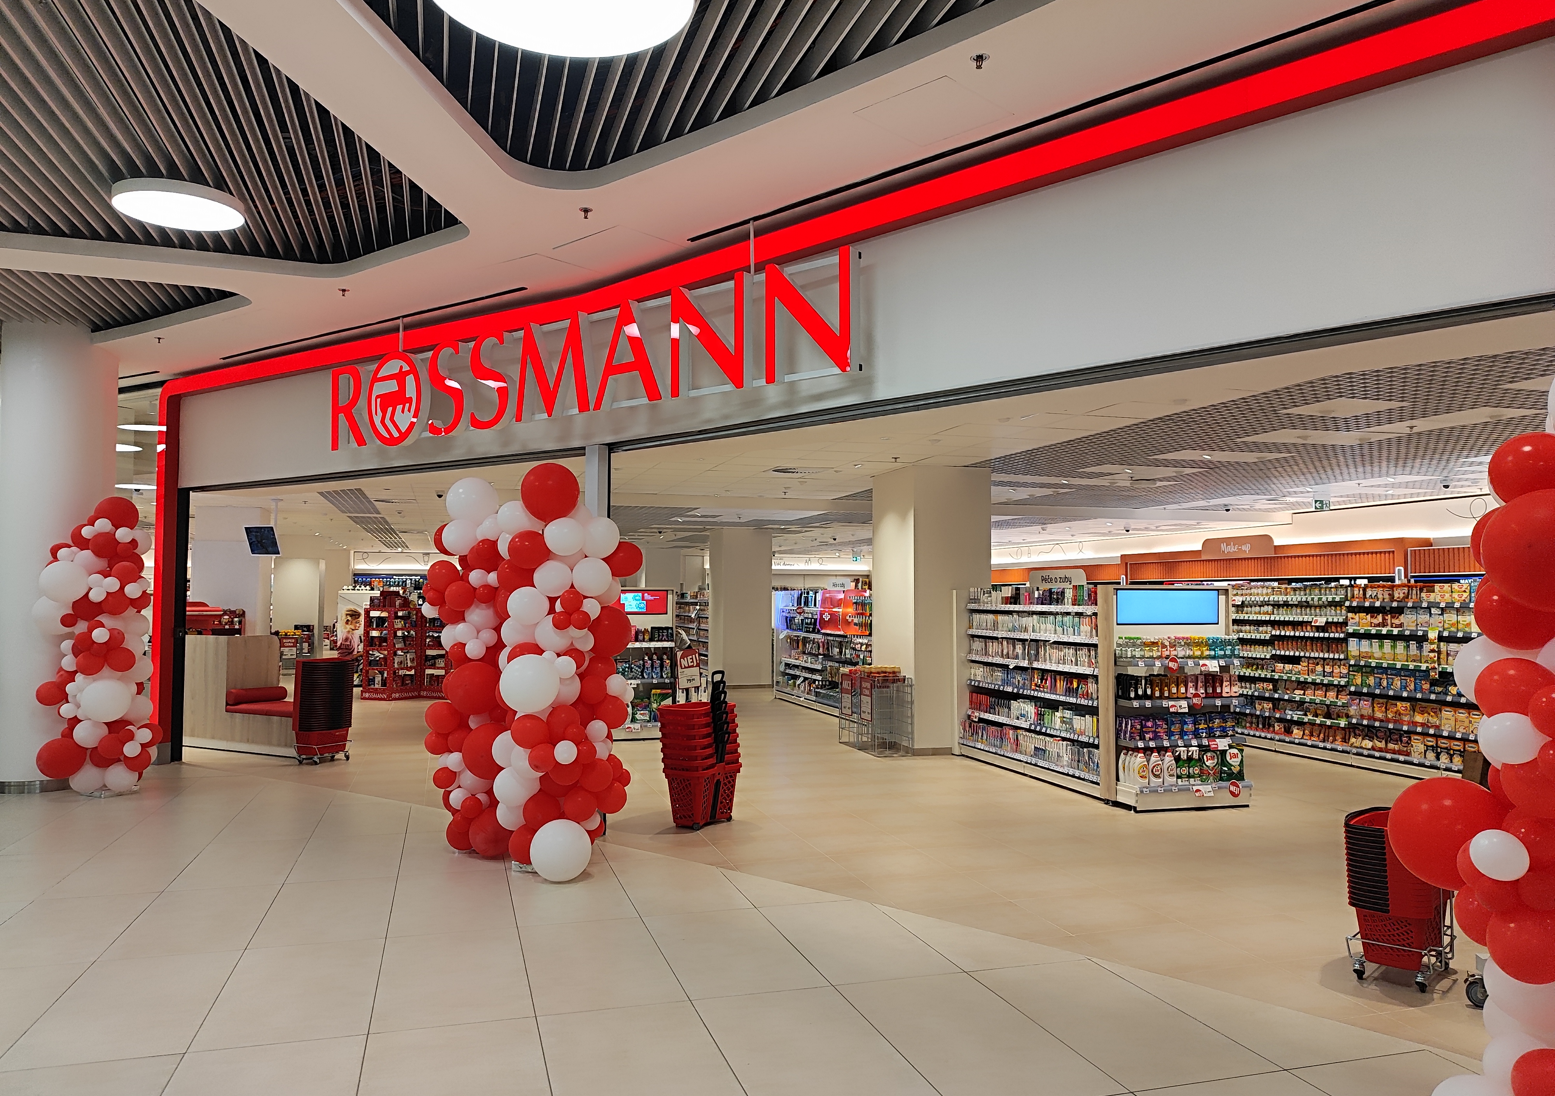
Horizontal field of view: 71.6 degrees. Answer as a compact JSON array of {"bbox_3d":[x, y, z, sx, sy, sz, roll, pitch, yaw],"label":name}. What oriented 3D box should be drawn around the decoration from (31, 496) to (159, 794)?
[{"bbox_3d":[-5.663,0.814,9.028,0.880,2.450,0.880,2,-4,-31],"label":"decoration"}]

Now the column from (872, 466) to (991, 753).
[{"bbox_3d":[1.738,0.691,12.212,0.930,3.090,1.140,1,-3,-17],"label":"column"}]

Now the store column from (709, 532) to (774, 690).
[{"bbox_3d":[-0.720,1.170,21.147,0.950,3.090,1.160,1,-3,-17],"label":"store column"}]

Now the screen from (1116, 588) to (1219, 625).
[{"bbox_3d":[3.175,0.486,8.773,0.955,0.285,0.050,1,-3,-16],"label":"screen"}]

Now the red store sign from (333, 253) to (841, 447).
[{"bbox_3d":[-1.626,-1.216,7.487,5.197,0.730,0.130,-2,-4,37],"label":"red store sign"}]

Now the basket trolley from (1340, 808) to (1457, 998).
[{"bbox_3d":[2.695,1.479,4.657,0.350,0.700,0.480,-2,-4,40],"label":"basket trolley"}]

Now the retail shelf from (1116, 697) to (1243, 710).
[{"bbox_3d":[3.193,1.216,8.624,0.970,0.060,0.300,1,-3,-16],"label":"retail shelf"}]

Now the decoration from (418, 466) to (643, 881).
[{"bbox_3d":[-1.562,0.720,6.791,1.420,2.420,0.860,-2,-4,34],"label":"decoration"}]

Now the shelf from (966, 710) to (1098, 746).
[{"bbox_3d":[2.542,1.668,10.106,0.380,0.055,2.640,1,-3,-16],"label":"shelf"}]

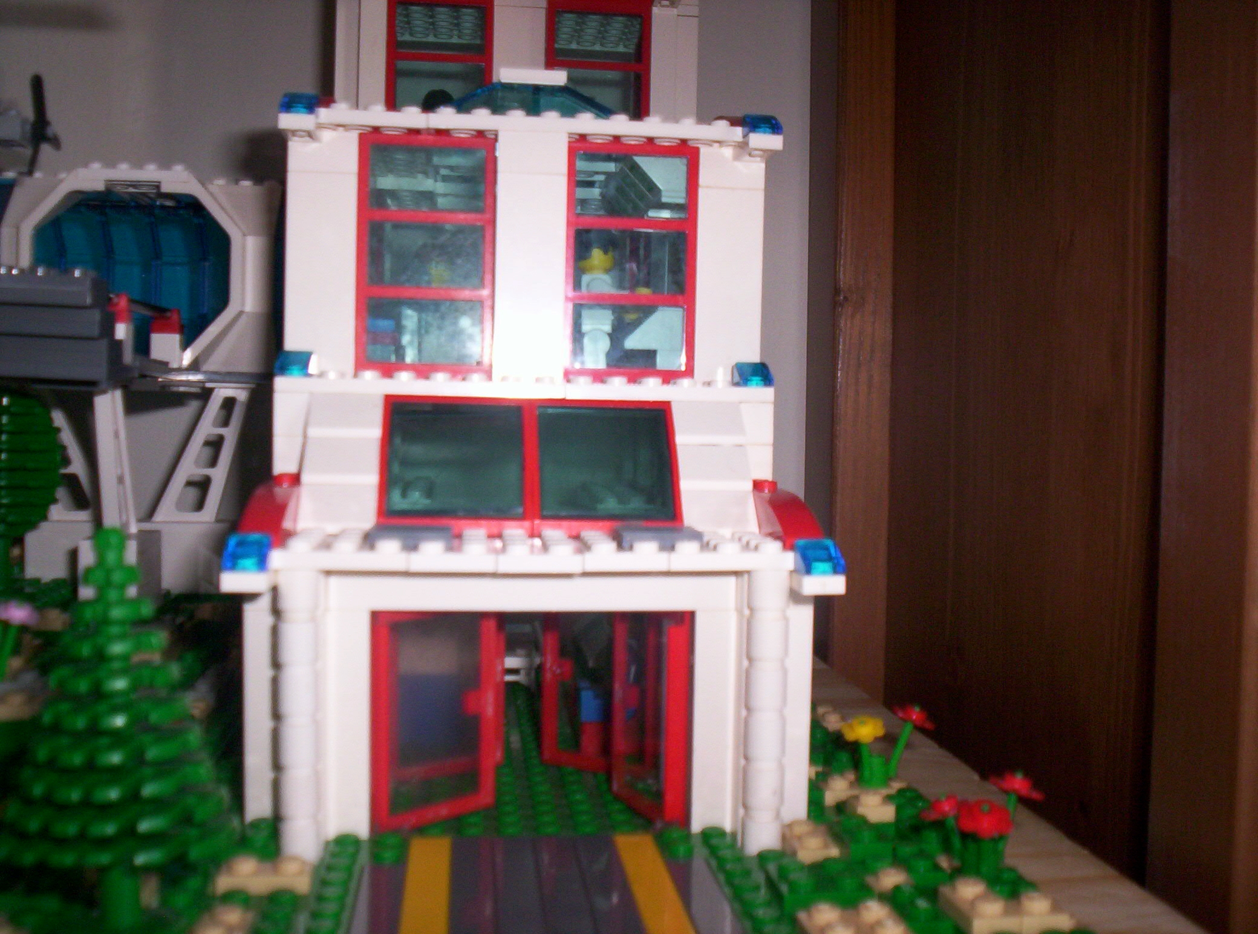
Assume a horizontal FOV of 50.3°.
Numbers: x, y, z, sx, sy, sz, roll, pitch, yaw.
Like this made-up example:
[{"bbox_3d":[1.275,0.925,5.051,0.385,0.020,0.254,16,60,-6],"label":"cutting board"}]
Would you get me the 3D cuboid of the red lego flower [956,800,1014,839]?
[{"bbox_3d":[0.062,0.061,0.233,0.010,0.004,0.010,3,22,-7],"label":"red lego flower"}]

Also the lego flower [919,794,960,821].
[{"bbox_3d":[0.057,0.061,0.242,0.010,0.004,0.010,-21,-1,-5],"label":"lego flower"}]

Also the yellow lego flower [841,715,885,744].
[{"bbox_3d":[0.051,0.057,0.288,0.010,0.004,0.010,-4,15,-6],"label":"yellow lego flower"}]

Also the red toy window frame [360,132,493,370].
[{"bbox_3d":[-0.048,-0.049,0.317,0.032,0.058,0.008,1,3,-7],"label":"red toy window frame"}]

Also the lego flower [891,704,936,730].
[{"bbox_3d":[0.064,0.057,0.303,0.010,0.004,0.010,23,-7,0],"label":"lego flower"}]

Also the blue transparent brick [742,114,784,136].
[{"bbox_3d":[0.031,-0.079,0.309,0.008,0.006,0.008,1,3,-7],"label":"blue transparent brick"}]

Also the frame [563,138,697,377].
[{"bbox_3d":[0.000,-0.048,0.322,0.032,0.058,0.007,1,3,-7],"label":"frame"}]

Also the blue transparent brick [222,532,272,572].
[{"bbox_3d":[-0.068,0.016,0.237,0.008,0.006,0.008,1,3,-7],"label":"blue transparent brick"}]

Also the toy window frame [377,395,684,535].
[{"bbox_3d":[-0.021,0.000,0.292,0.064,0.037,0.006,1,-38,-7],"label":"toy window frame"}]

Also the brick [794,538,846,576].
[{"bbox_3d":[0.036,0.017,0.249,0.008,0.006,0.008,1,3,-7],"label":"brick"}]

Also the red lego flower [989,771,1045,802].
[{"bbox_3d":[0.070,0.058,0.242,0.010,0.004,0.010,20,-7,-7],"label":"red lego flower"}]

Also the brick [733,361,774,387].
[{"bbox_3d":[0.029,-0.021,0.311,0.008,0.006,0.008,1,3,-7],"label":"brick"}]

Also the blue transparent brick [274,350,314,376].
[{"bbox_3d":[-0.074,-0.023,0.299,0.008,0.006,0.008,1,3,-7],"label":"blue transparent brick"}]

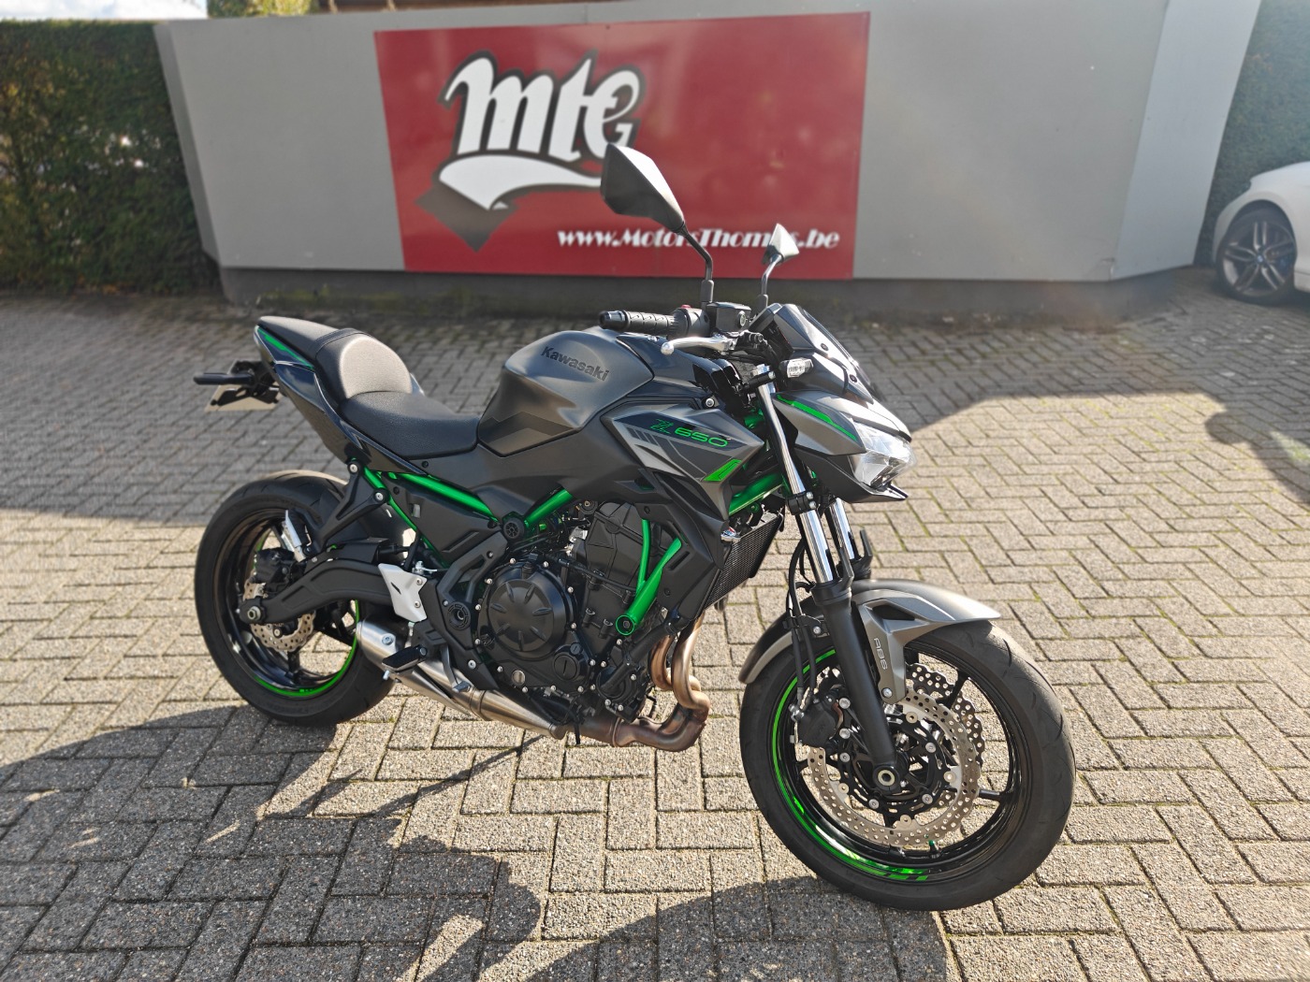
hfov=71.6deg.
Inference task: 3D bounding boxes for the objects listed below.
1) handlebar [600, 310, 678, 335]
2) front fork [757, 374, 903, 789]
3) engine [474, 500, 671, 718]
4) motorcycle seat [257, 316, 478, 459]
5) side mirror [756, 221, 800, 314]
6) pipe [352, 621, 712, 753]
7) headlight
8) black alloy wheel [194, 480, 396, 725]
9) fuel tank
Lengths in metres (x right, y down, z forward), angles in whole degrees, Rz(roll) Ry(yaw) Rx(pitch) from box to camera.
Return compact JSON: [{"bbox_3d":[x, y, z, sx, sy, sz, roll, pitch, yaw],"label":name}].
[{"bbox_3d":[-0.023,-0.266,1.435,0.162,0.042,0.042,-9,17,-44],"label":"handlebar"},{"bbox_3d":[0.344,0.135,1.665,0.120,0.775,0.270,-17,1,23],"label":"front fork"},{"bbox_3d":[-0.119,0.206,1.868,0.370,0.415,0.390,9,12,22],"label":"engine"},{"bbox_3d":[-0.610,-0.234,2.015,0.700,0.240,0.280,9,12,22],"label":"motorcycle seat"},{"bbox_3d":[0.262,-0.470,1.956,0.085,0.215,0.300,6,10,5],"label":"side mirror"},{"bbox_3d":[-0.247,0.348,1.906,0.760,0.308,0.320,9,12,22],"label":"pipe"},{"bbox_3d":[0.401,-0.068,1.613,0.110,0.120,0.190,9,11,20],"label":"headlight"},{"bbox_3d":[-0.847,0.256,2.192,0.624,0.624,0.160,9,12,22],"label":"black alloy wheel"},{"bbox_3d":[-0.125,-0.188,1.815,0.380,0.265,0.330,9,12,22],"label":"fuel tank"}]

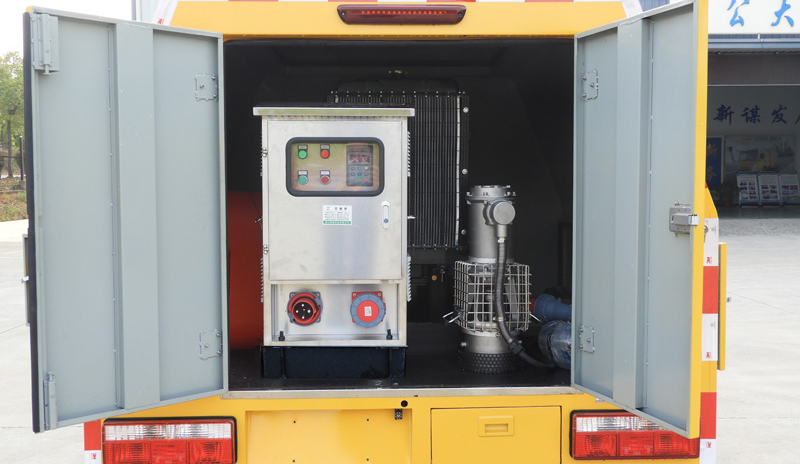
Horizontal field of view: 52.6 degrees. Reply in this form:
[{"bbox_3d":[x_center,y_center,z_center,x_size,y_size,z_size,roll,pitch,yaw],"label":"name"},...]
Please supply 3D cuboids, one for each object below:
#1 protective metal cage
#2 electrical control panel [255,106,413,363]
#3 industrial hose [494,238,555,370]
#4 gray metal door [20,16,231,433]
[{"bbox_3d":[0.328,0.223,2.850,0.259,0.236,0.240,0,4,-2],"label":"protective metal cage"},{"bbox_3d":[-0.221,-0.003,2.869,0.520,0.840,0.400,0,4,-2],"label":"electrical control panel"},{"bbox_3d":[0.423,0.245,2.745,0.203,0.448,0.120,0,4,-2],"label":"industrial hose"},{"bbox_3d":[-0.747,-0.035,2.272,0.045,1.089,0.578,3,5,44],"label":"gray metal door"}]

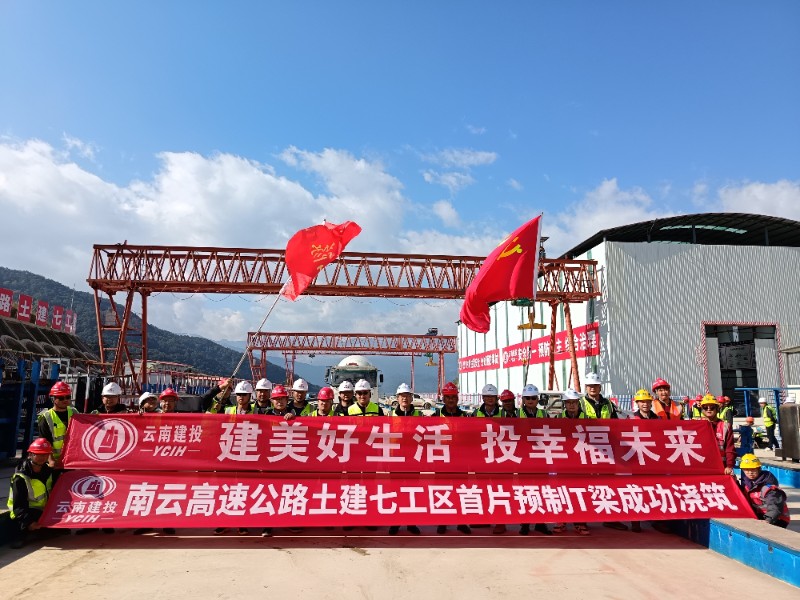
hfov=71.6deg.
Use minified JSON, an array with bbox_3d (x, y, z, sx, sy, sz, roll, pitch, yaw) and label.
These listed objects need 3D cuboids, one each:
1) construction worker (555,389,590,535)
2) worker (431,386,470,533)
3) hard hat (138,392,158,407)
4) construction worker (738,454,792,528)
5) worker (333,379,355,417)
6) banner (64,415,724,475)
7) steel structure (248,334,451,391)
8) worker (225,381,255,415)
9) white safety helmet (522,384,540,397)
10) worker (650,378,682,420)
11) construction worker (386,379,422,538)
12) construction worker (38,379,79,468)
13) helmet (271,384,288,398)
[{"bbox_3d":[2.202,1.984,6.938,0.530,1.720,0.360,0,-9,3],"label":"construction worker"},{"bbox_3d":[0.628,1.927,6.872,0.530,1.778,0.360,1,-9,0],"label":"worker"},{"bbox_3d":[-3.152,1.253,6.953,0.220,0.155,0.280,-10,-14,-34],"label":"hard hat"},{"bbox_3d":[4.046,2.218,6.174,0.600,0.987,0.650,-5,-11,29],"label":"construction worker"},{"bbox_3d":[-0.763,1.986,7.394,0.530,1.793,0.360,1,-9,0],"label":"worker"},{"bbox_3d":[-0.027,1.716,6.593,7.650,0.670,0.200,1,-9,-2],"label":"banner"},{"bbox_3d":[-5.564,8.189,66.536,24.900,7.752,5.500,1,-9,-5],"label":"steel structure"},{"bbox_3d":[-1.961,1.910,6.832,0.510,1.806,0.360,0,-9,-3],"label":"worker"},{"bbox_3d":[1.673,1.156,7.056,0.220,0.160,0.280,0,-9,0],"label":"white safety helmet"},{"bbox_3d":[3.616,2.003,7.526,0.510,1.845,0.360,-1,-9,8],"label":"worker"},{"bbox_3d":[0.063,1.927,6.859,0.510,1.781,0.360,0,-9,0],"label":"construction worker"},{"bbox_3d":[-4.163,1.890,6.683,0.510,1.797,0.360,3,-10,-20],"label":"construction worker"},{"bbox_3d":[-1.518,1.161,7.005,0.220,0.160,0.280,1,-9,-6],"label":"helmet"}]

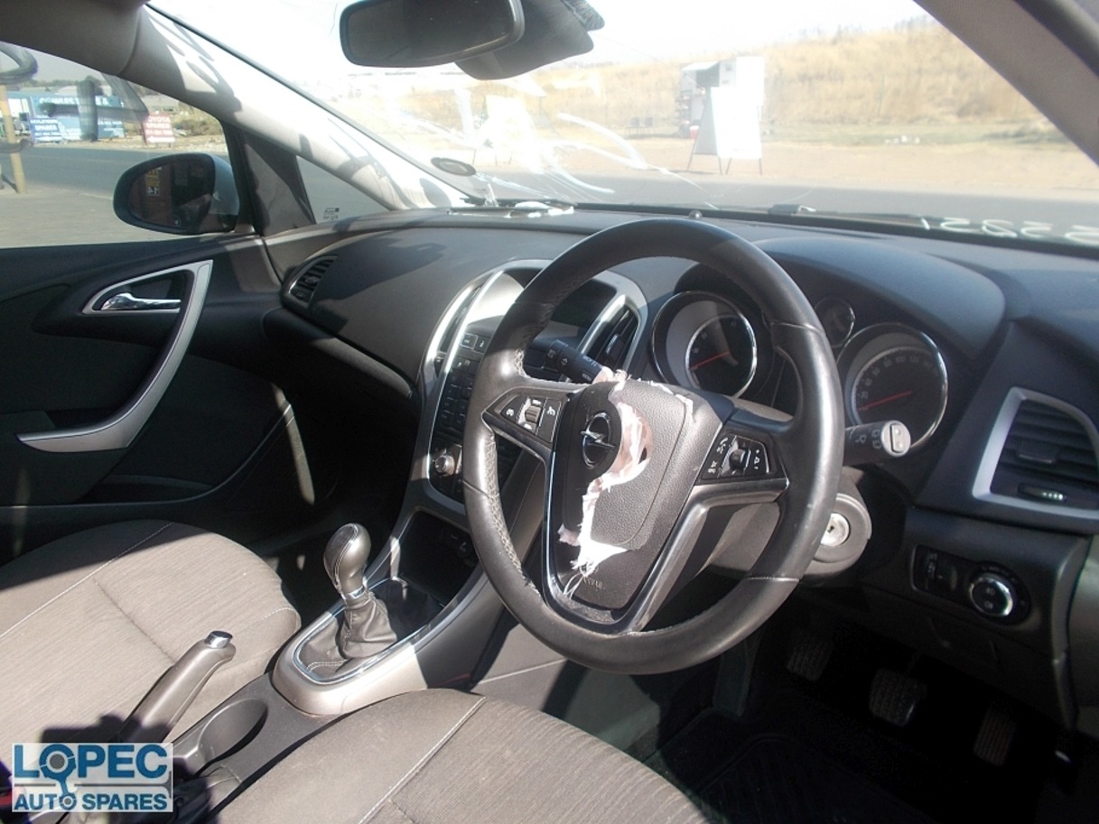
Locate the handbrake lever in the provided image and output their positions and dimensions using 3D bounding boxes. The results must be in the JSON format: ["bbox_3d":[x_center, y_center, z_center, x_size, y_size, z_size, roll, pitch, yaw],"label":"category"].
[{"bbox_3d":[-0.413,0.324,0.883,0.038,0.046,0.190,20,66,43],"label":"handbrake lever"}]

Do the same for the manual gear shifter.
[{"bbox_3d":[-0.227,0.214,0.990,0.072,0.158,0.058,-18,27,-41],"label":"manual gear shifter"}]

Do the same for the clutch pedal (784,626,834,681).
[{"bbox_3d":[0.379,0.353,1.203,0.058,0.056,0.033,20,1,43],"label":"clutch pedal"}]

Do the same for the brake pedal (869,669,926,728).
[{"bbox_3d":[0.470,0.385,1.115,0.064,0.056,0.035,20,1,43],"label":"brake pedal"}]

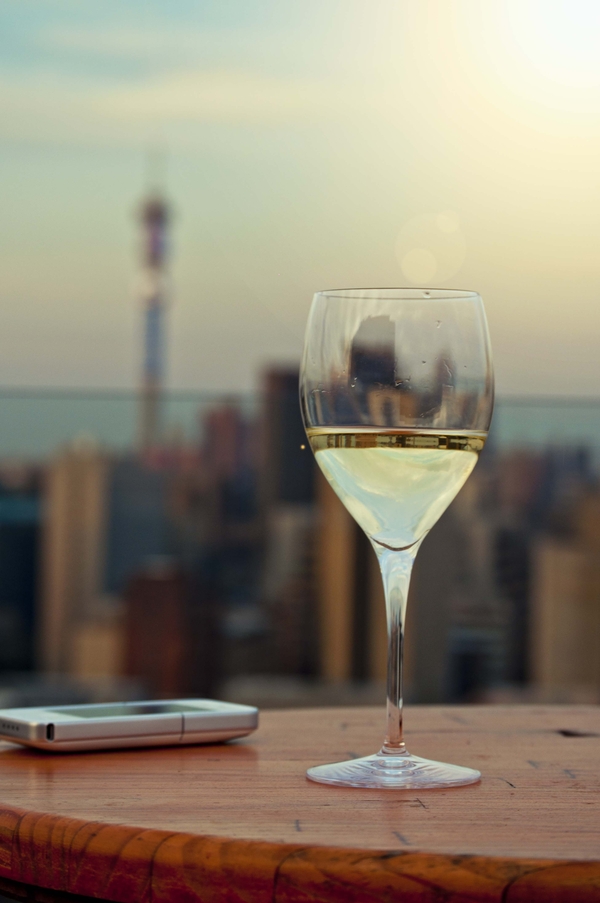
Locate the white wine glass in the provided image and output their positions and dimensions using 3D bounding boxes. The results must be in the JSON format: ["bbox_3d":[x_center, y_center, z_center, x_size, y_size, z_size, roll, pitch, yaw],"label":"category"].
[{"bbox_3d":[0.042,0.036,0.886,0.084,0.207,0.084,1,0,0],"label":"white wine glass"}]

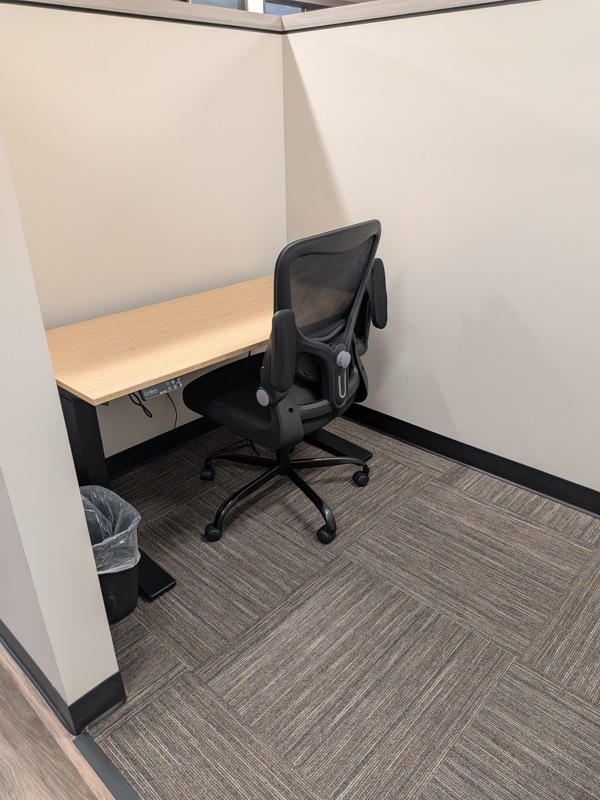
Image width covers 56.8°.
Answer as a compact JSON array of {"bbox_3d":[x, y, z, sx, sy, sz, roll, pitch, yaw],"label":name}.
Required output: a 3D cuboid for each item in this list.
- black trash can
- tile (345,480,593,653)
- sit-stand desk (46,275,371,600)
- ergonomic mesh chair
[{"bbox_3d":[-0.597,0.454,1.619,0.297,0.315,0.217,22,33,38],"label":"black trash can"},{"bbox_3d":[0.564,0.504,1.863,0.607,0.008,0.607,22,33,38],"label":"tile"},{"bbox_3d":[-0.300,0.018,2.120,0.695,0.665,1.250,22,33,38],"label":"sit-stand desk"},{"bbox_3d":[-0.082,-0.081,1.922,0.700,1.010,0.710,14,29,27],"label":"ergonomic mesh chair"}]

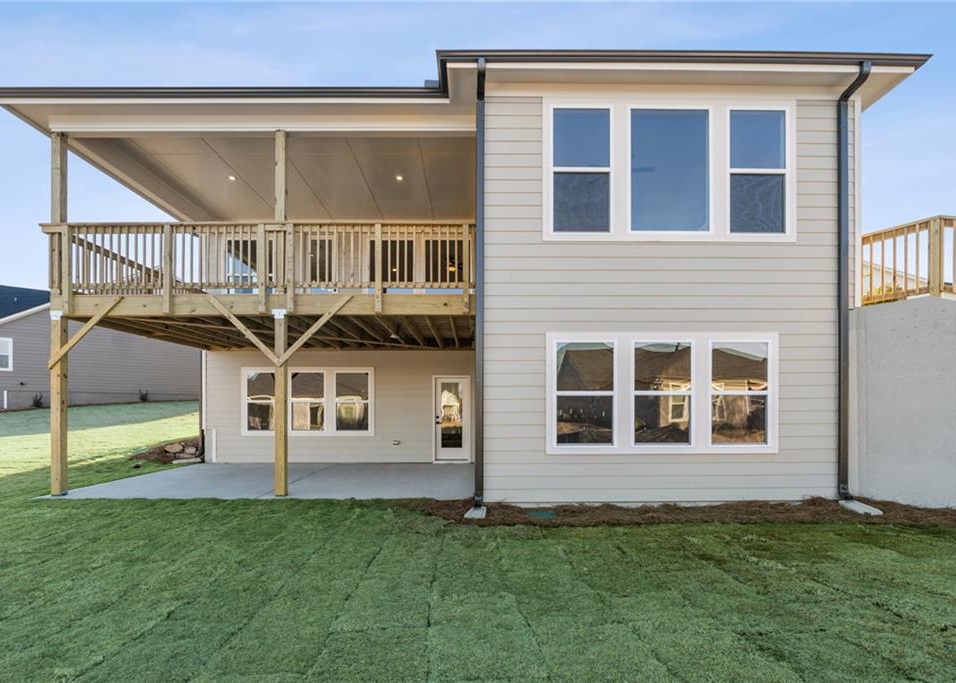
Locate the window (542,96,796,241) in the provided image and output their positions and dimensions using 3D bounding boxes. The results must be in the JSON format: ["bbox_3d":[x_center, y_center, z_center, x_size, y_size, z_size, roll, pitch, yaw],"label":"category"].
[{"bbox_3d":[2.712,-2.442,6.440,3.599,2.049,0.100,0,0,-1],"label":"window"}]

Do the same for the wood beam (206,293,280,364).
[{"bbox_3d":[-3.612,-0.192,6.980,1.520,0.100,0.060,43,0,0],"label":"wood beam"}]

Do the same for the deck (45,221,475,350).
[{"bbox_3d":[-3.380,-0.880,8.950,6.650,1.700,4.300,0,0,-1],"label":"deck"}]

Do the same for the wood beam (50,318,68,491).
[{"bbox_3d":[-6.511,0.965,7.080,0.155,2.830,0.155,0,0,-1],"label":"wood beam"}]

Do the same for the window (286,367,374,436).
[{"bbox_3d":[-3.642,1.480,11.200,2.190,1.715,0.100,0,0,-1],"label":"window"}]

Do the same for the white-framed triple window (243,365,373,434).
[{"bbox_3d":[-4.178,1.480,11.200,3.261,1.715,0.100,0,0,-1],"label":"white-framed triple window"}]

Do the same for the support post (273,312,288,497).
[{"bbox_3d":[-3.057,0.965,7.080,0.155,2.860,0.155,0,0,-1],"label":"support post"}]

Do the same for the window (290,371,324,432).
[{"bbox_3d":[-4.190,1.480,11.200,0.874,1.543,0.100,0,0,-1],"label":"window"}]

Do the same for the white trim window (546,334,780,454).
[{"bbox_3d":[2.613,0.736,6.440,3.287,1.726,0.100,0,0,-1],"label":"white trim window"}]

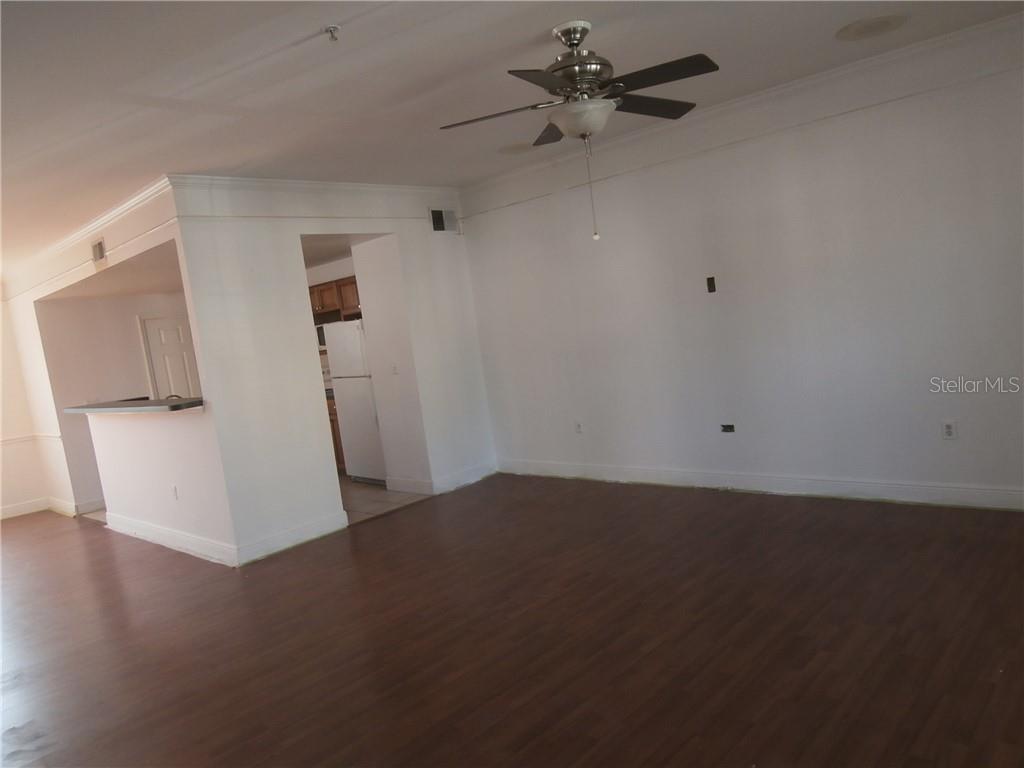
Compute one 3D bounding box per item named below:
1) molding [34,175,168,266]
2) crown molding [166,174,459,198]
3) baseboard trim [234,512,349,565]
[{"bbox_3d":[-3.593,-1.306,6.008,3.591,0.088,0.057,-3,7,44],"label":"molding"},{"bbox_3d":[-1.407,-1.578,5.753,0.057,0.088,2.734,-3,7,44],"label":"crown molding"},{"bbox_3d":[-1.651,1.163,5.395,0.021,0.127,0.943,-3,7,44],"label":"baseboard trim"}]

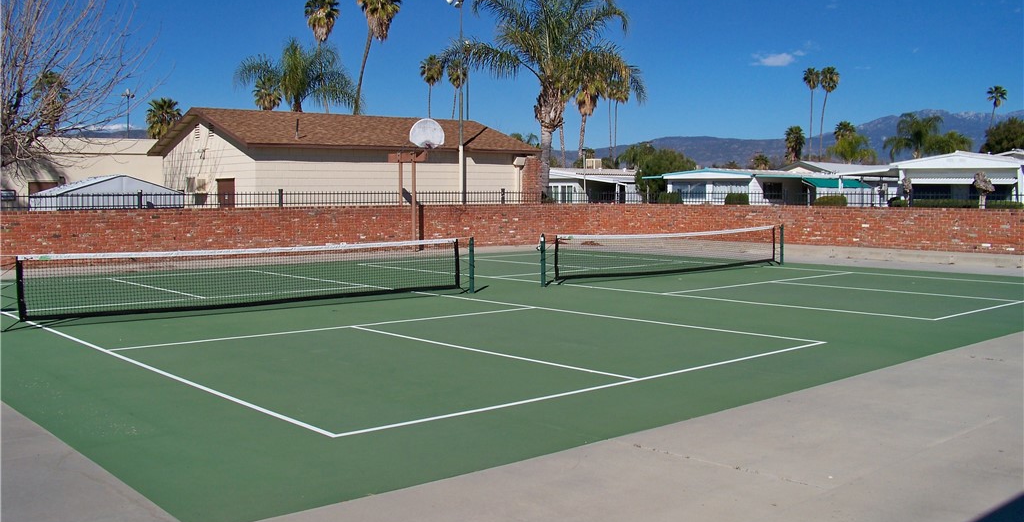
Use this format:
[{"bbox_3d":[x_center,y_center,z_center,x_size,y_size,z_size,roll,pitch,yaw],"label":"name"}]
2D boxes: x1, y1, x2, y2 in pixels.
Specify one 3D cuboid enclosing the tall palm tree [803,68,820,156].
[{"bbox_3d":[44.499,-18.502,145.698,2.599,20.378,2.599,-4,5,-42],"label":"tall palm tree"}]

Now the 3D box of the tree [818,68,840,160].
[{"bbox_3d":[44.850,-17.732,139.107,2.840,20.030,2.800,1,4,18],"label":"tree"}]

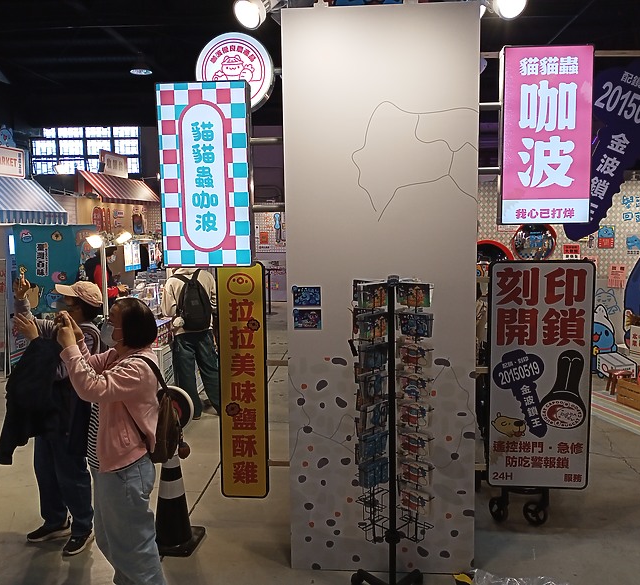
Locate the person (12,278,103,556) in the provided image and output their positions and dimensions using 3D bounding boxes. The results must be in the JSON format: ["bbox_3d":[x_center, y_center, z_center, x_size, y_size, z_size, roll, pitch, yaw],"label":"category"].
[{"bbox_3d":[-1.530,0.700,3.700,0.480,1.570,0.480,-3,6,-21],"label":"person"}]

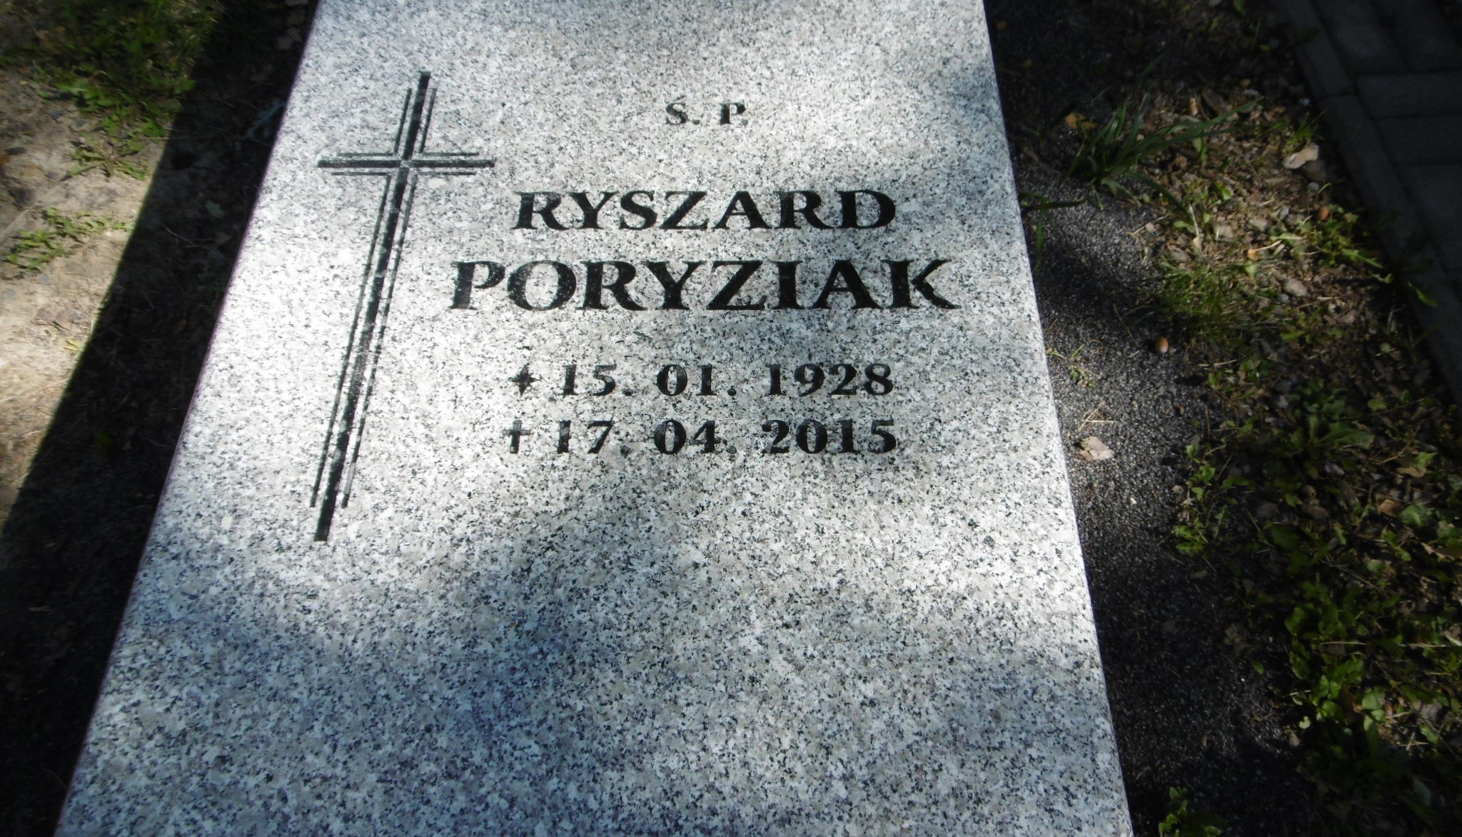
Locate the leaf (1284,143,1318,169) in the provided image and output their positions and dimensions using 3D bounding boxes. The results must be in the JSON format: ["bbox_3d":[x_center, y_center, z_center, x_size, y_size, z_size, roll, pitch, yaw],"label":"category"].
[{"bbox_3d":[0.912,-0.415,1.614,0.070,0.018,0.032,-30,64,-16],"label":"leaf"}]

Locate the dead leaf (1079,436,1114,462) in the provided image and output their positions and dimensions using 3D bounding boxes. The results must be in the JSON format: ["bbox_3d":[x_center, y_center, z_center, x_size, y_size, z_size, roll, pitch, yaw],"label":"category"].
[{"bbox_3d":[0.488,0.044,1.366,0.046,0.013,0.038,23,63,13],"label":"dead leaf"}]

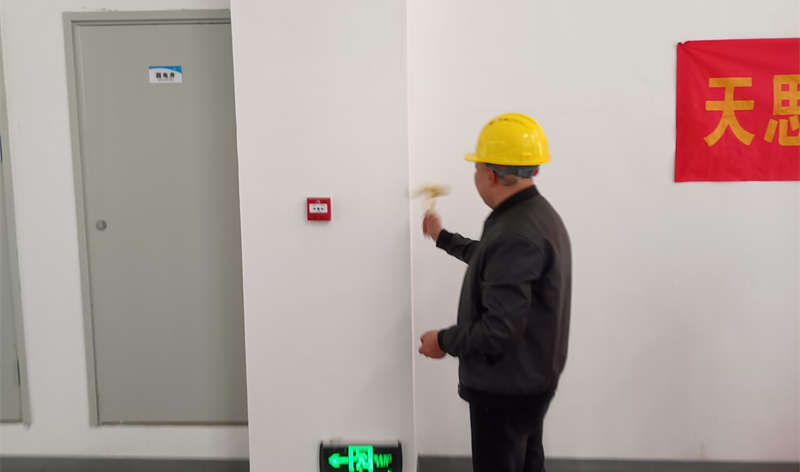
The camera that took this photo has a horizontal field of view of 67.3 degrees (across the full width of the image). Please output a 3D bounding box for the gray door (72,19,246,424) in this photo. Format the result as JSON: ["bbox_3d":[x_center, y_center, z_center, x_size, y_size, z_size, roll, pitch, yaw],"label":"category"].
[{"bbox_3d":[-1.155,-0.035,3.046,0.880,2.048,0.050,-1,6,2],"label":"gray door"}]

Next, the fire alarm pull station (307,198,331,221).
[{"bbox_3d":[-0.333,-0.110,2.471,0.096,0.094,0.046,-1,6,2],"label":"fire alarm pull station"}]

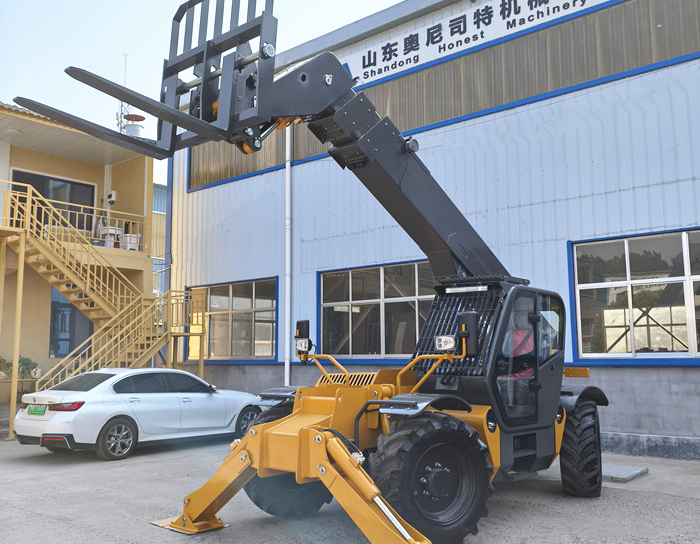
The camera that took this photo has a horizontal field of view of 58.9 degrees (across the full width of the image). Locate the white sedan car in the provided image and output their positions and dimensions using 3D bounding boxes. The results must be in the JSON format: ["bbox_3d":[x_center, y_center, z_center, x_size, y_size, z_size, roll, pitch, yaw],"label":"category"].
[{"bbox_3d":[-3.737,2.622,12.041,1.850,1.470,4.850,-6,-9,38],"label":"white sedan car"}]

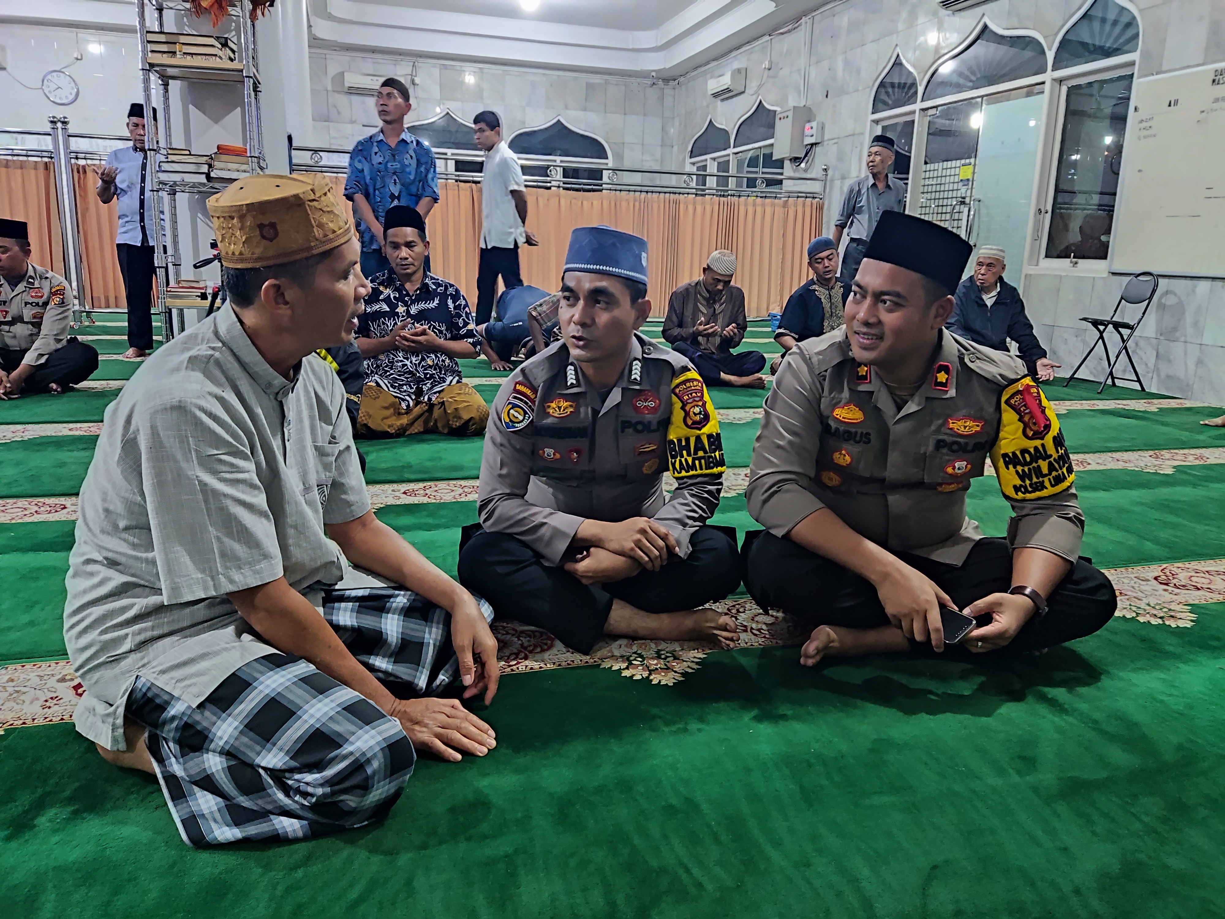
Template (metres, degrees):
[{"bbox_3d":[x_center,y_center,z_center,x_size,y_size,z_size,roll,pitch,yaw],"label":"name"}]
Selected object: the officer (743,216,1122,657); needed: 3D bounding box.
[{"bbox_3d":[0.683,-0.089,1.966,0.740,0.865,0.660,4,13,11],"label":"officer"}]

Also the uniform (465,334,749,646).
[{"bbox_3d":[-0.028,0.021,2.064,0.630,0.620,0.570,2,13,0],"label":"uniform"}]

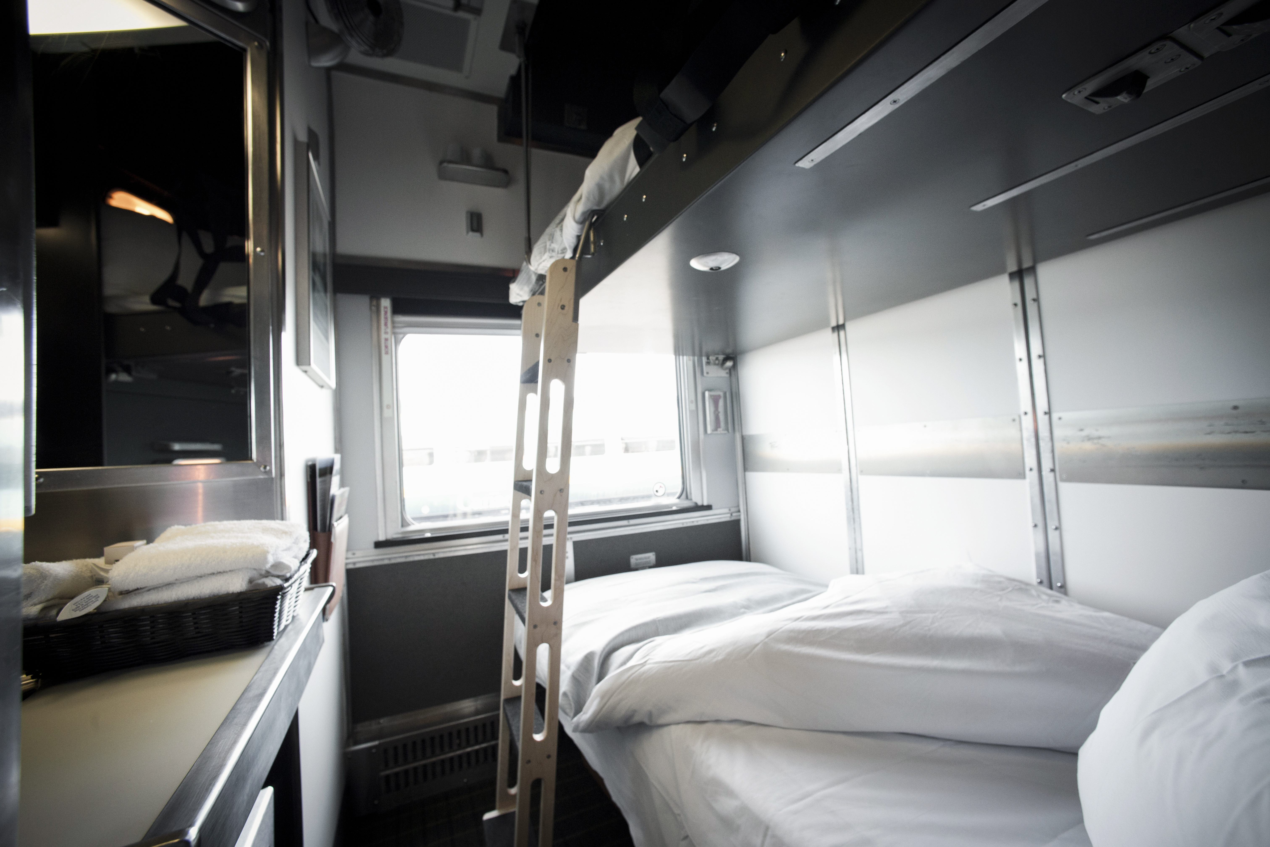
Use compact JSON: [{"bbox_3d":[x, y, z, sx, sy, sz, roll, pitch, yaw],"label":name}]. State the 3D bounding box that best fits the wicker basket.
[{"bbox_3d":[-0.583,0.229,0.596,0.302,0.065,0.227,-2,-3,-25],"label":"wicker basket"}]

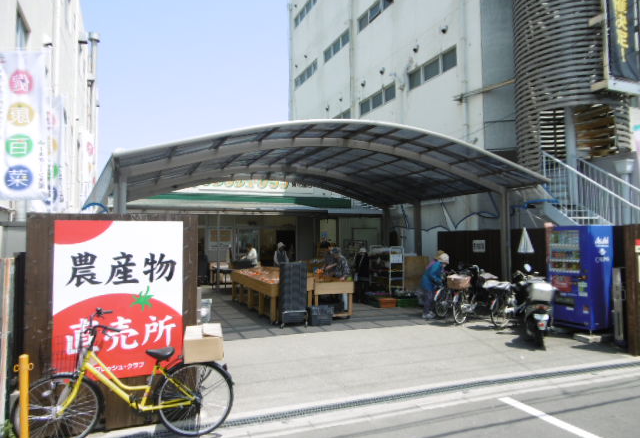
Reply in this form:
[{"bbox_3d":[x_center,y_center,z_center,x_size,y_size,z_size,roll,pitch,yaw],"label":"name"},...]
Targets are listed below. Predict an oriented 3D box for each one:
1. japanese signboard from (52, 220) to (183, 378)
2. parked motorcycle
[{"bbox_3d":[-1.784,0.718,3.969,1.068,1.403,0.040,1,-3,-20],"label":"japanese signboard"},{"bbox_3d":[3.663,1.496,7.735,0.700,1.160,1.850,-1,-3,12],"label":"parked motorcycle"}]

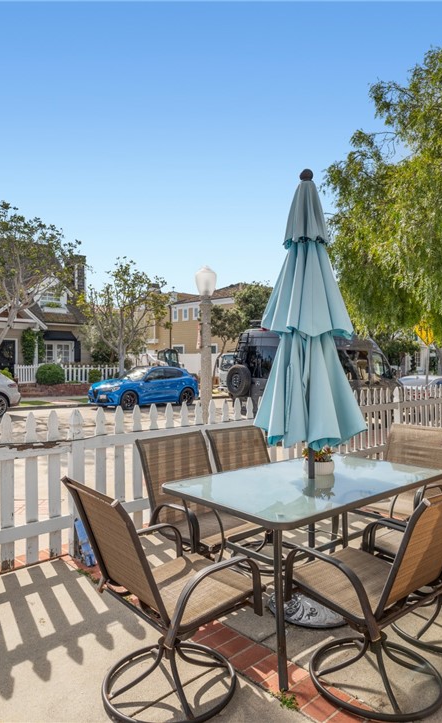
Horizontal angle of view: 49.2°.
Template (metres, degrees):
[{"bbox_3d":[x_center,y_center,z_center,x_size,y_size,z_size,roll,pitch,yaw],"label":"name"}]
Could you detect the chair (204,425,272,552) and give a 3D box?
[{"bbox_3d":[0.301,0.950,3.493,0.600,0.920,0.690,0,0,-38],"label":"chair"}]

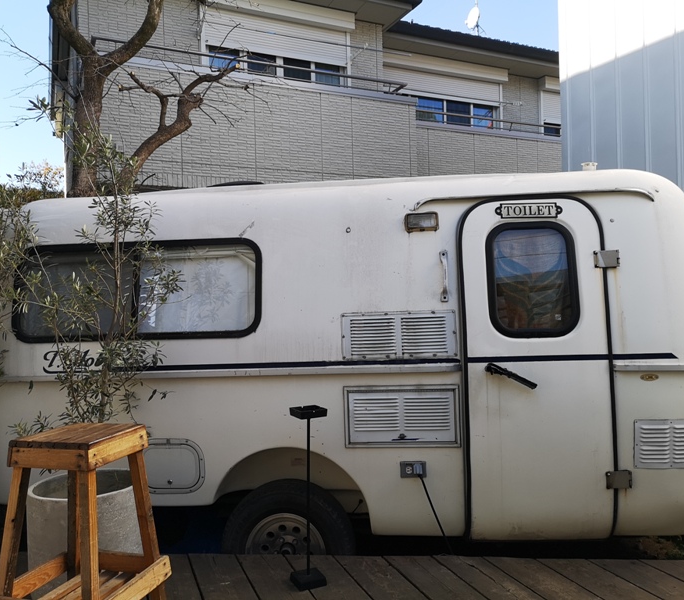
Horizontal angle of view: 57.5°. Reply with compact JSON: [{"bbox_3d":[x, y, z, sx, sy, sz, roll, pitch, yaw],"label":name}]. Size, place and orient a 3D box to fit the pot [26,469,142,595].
[{"bbox_3d":[-1.032,0.951,2.531,0.439,0.408,0.439,-1,0,0],"label":"pot"}]

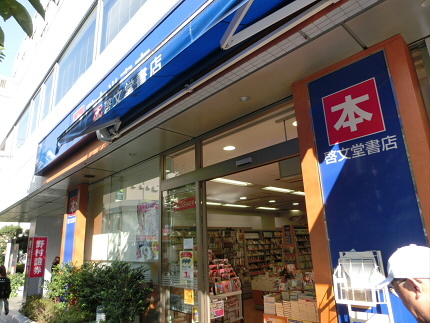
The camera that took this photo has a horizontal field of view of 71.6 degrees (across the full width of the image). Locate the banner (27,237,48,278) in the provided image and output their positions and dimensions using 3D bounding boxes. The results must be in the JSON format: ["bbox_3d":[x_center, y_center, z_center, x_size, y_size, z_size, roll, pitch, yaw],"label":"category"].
[{"bbox_3d":[-7.650,4.170,12.995,0.534,1.658,0.080,12,-21,-41],"label":"banner"}]

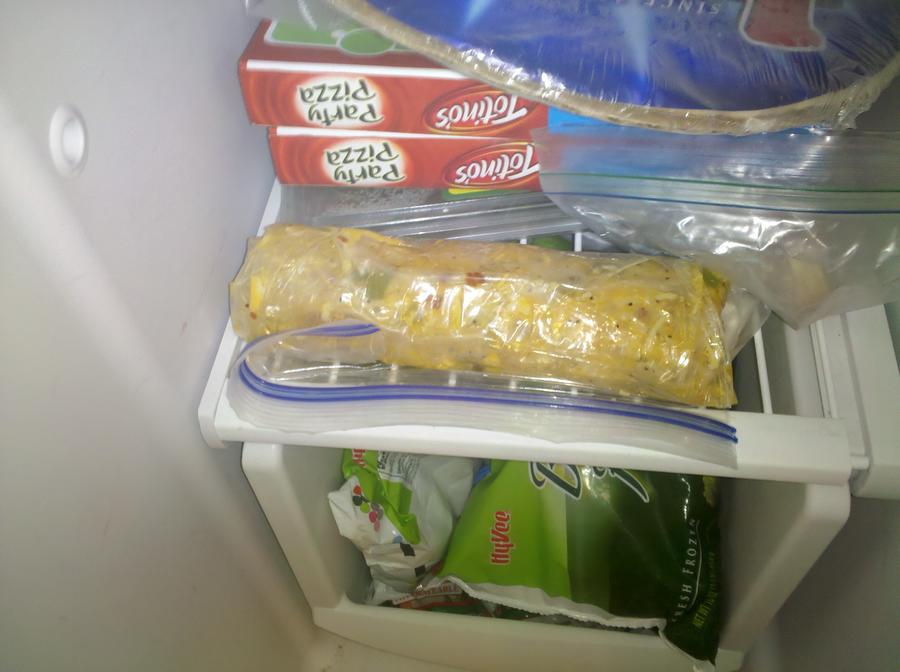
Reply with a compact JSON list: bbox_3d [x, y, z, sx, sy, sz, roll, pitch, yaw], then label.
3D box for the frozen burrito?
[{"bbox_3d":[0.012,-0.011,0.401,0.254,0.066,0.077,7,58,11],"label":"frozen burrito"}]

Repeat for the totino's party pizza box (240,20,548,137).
[{"bbox_3d":[0.025,-0.216,0.497,0.247,0.037,0.247,3,48,5],"label":"totino's party pizza box"}]

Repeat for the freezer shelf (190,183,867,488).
[{"bbox_3d":[0.055,-0.106,0.515,0.335,0.030,0.400,3,57,8],"label":"freezer shelf"}]

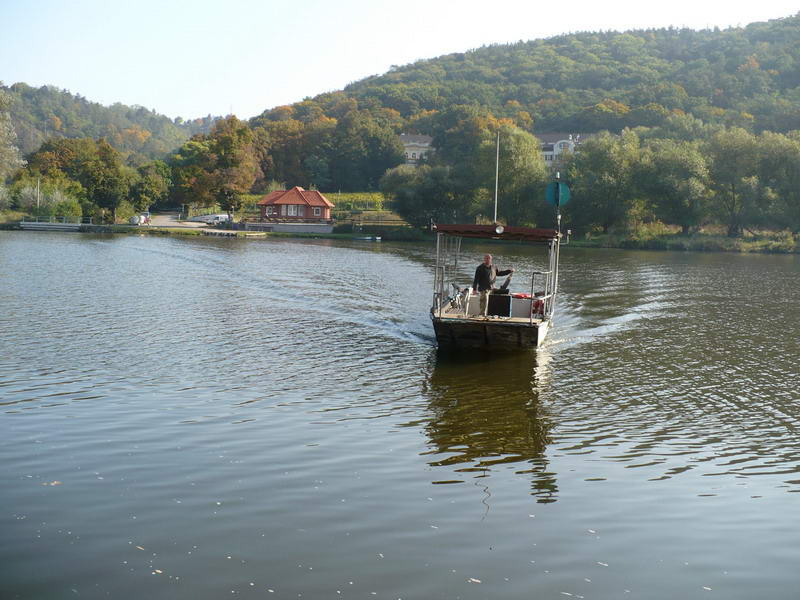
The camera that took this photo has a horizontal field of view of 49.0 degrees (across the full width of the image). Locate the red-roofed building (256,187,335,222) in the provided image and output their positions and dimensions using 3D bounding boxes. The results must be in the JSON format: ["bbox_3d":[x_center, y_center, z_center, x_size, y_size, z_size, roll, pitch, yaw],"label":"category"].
[{"bbox_3d":[-17.944,-16.370,151.189,12.200,6.000,8.300,2,5,3],"label":"red-roofed building"}]

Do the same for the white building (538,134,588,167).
[{"bbox_3d":[53.612,-47.652,284.801,19.000,12.500,12.000,3,5,12],"label":"white building"}]

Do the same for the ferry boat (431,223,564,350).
[{"bbox_3d":[2.868,-0.649,25.133,3.050,3.000,7.800,2,5,8],"label":"ferry boat"}]

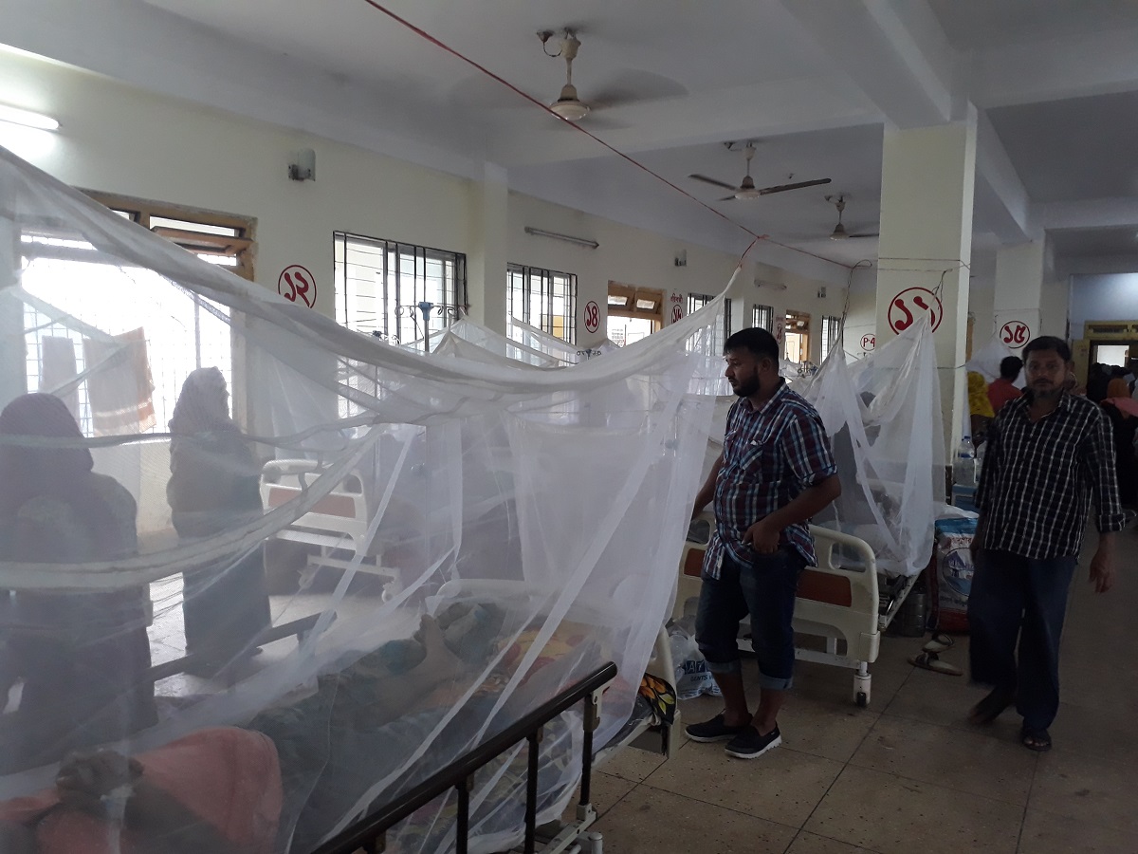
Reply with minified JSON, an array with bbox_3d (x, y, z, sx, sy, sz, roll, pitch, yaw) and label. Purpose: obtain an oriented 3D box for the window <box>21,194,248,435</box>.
[{"bbox_3d":[-2.488,-0.627,5.242,0.130,1.400,1.460,3,5,32],"label":"window"}]

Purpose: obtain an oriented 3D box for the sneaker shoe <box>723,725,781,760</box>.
[{"bbox_3d":[0.738,1.221,3.523,0.285,0.105,0.105,-2,5,-33],"label":"sneaker shoe"}]

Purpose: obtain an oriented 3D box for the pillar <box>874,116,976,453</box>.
[{"bbox_3d":[2.365,-0.412,5.947,0.490,3.060,0.430,3,5,32],"label":"pillar"}]

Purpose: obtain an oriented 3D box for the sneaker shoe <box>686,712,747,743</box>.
[{"bbox_3d":[0.616,1.211,3.652,0.285,0.105,0.105,-1,4,-15],"label":"sneaker shoe"}]

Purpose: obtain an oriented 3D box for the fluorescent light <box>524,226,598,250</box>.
[{"bbox_3d":[-0.055,-1.885,8.836,0.080,0.080,1.330,3,5,32],"label":"fluorescent light"}]

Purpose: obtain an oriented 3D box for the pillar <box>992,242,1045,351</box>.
[{"bbox_3d":[5.526,-0.717,10.990,0.470,3.040,0.450,3,5,32],"label":"pillar"}]

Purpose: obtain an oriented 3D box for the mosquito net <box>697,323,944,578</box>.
[{"bbox_3d":[1.538,0.053,5.063,1.000,1.300,2.000,3,5,32],"label":"mosquito net"}]

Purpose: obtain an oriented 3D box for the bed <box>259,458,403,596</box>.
[{"bbox_3d":[-1.087,0.603,6.381,0.940,0.950,2.100,3,5,32],"label":"bed"}]

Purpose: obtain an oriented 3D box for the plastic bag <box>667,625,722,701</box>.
[{"bbox_3d":[0.629,1.063,4.171,0.300,0.320,0.210,2,4,18],"label":"plastic bag"}]

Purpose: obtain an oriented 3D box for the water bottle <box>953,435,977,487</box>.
[{"bbox_3d":[2.539,0.219,5.700,0.140,0.320,0.140,3,5,32],"label":"water bottle"}]

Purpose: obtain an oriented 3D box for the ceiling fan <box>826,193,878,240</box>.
[{"bbox_3d":[3.184,-2.459,10.421,1.400,0.520,1.400,3,5,32],"label":"ceiling fan"}]

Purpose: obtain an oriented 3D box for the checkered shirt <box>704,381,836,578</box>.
[{"bbox_3d":[0.795,0.200,3.500,0.330,0.730,0.480,-2,4,-28],"label":"checkered shirt"}]

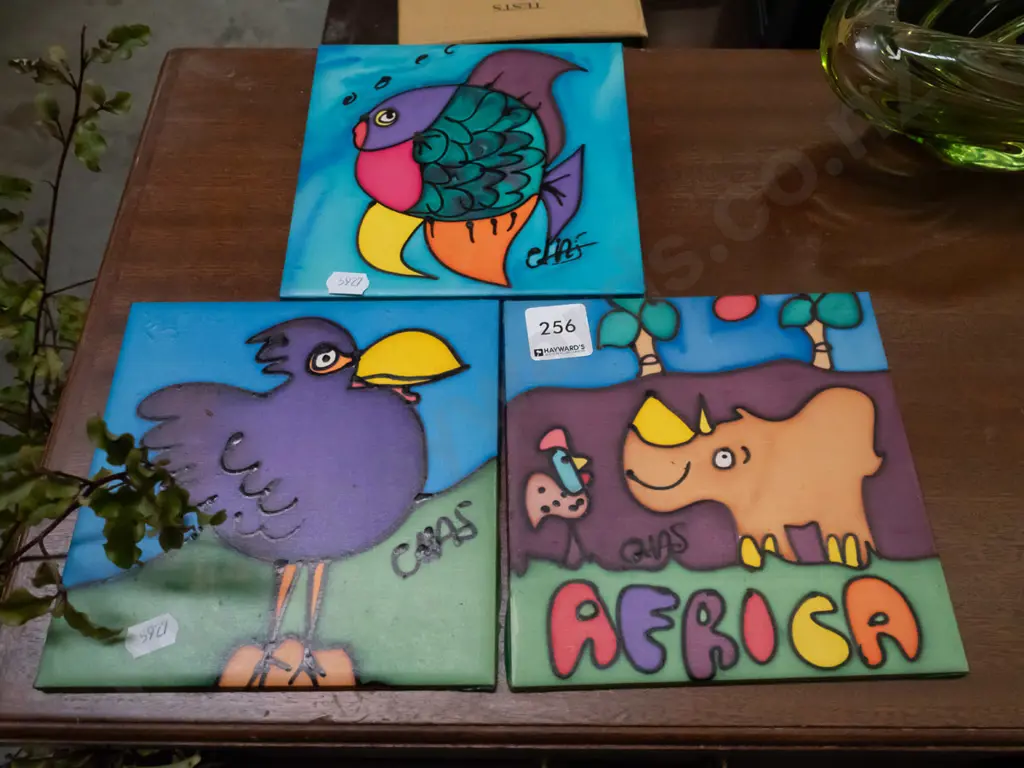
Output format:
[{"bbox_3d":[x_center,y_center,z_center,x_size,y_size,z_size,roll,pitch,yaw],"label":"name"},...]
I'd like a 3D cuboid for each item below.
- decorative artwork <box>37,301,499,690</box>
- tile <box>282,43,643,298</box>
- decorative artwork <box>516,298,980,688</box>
[{"bbox_3d":[-0.113,0.049,0.433,0.210,0.015,0.210,0,62,0],"label":"decorative artwork"},{"bbox_3d":[-0.029,-0.140,0.533,0.210,0.015,0.210,0,62,0],"label":"tile"},{"bbox_3d":[0.103,0.046,0.434,0.210,0.015,0.210,-1,62,0],"label":"decorative artwork"}]

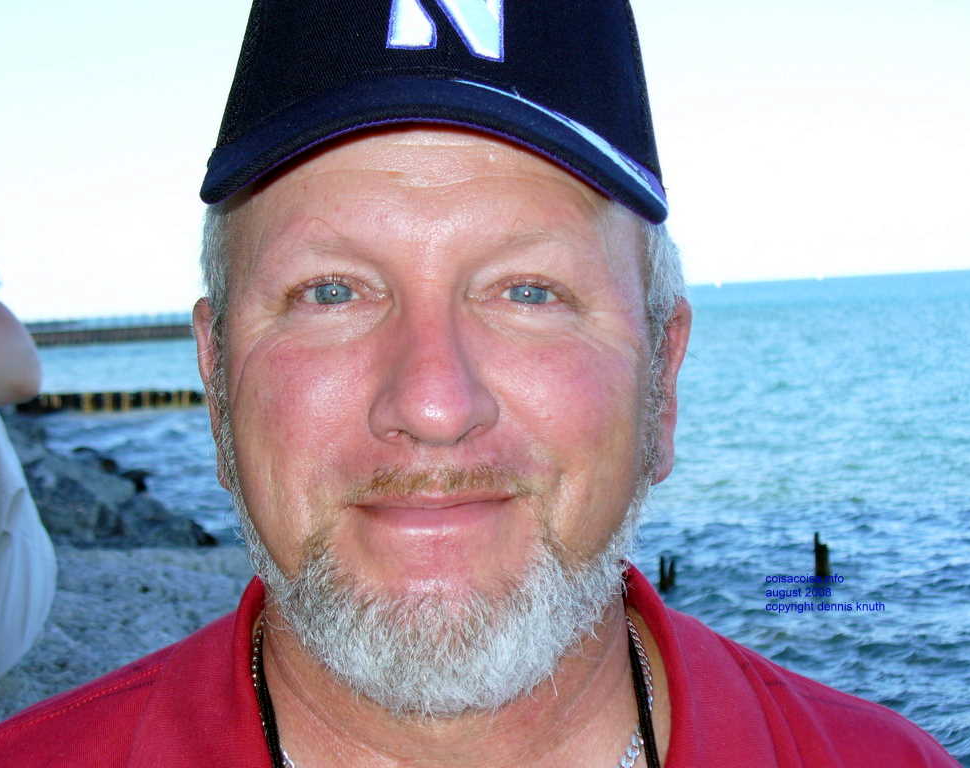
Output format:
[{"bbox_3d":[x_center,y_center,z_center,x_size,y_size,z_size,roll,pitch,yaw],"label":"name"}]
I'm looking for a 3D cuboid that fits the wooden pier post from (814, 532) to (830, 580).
[{"bbox_3d":[4.450,2.280,27.000,0.190,0.630,0.190,-3,2,0],"label":"wooden pier post"}]

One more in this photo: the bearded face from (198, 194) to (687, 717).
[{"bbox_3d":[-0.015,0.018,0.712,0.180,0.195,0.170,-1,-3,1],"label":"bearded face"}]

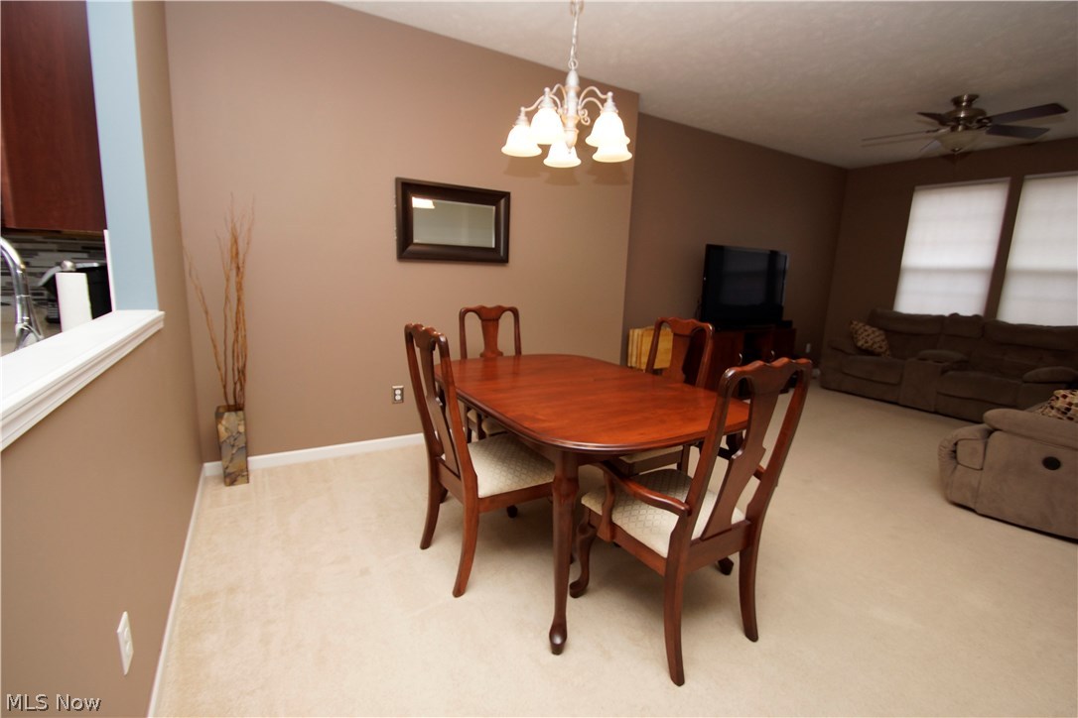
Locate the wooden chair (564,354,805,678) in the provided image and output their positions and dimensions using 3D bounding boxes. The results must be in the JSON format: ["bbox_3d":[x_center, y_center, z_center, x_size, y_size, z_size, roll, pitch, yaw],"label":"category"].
[{"bbox_3d":[0.496,0.458,1.559,0.580,1.020,0.570,-4,12,-30],"label":"wooden chair"}]

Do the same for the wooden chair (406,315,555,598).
[{"bbox_3d":[-0.226,0.372,1.911,0.550,1.020,0.480,-5,12,-33],"label":"wooden chair"}]

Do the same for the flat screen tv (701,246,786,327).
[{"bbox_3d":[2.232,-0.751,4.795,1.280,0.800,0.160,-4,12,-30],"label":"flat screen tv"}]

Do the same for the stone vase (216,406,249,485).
[{"bbox_3d":[-1.750,0.499,2.581,0.130,0.440,0.135,-4,12,-30],"label":"stone vase"}]

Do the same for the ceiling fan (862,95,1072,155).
[{"bbox_3d":[3.446,-1.919,3.693,1.300,0.430,1.300,-4,12,-30],"label":"ceiling fan"}]

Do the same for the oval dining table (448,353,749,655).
[{"bbox_3d":[0.130,0.478,2.124,1.025,0.755,1.475,-4,12,-30],"label":"oval dining table"}]

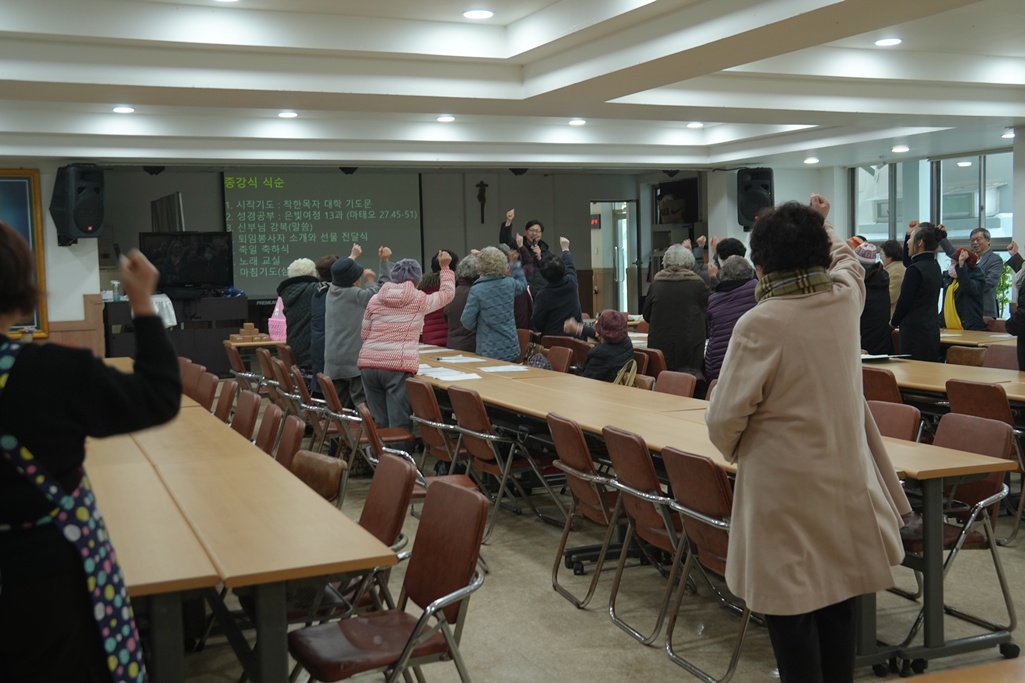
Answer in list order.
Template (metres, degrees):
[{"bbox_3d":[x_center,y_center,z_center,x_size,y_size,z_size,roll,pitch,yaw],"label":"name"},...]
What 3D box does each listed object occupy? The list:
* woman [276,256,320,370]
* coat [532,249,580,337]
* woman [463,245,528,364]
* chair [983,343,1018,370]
[{"bbox_3d":[-1.967,0.016,10.300,0.480,1.570,0.400,0,4,18],"label":"woman"},{"bbox_3d":[0.420,-0.380,10.079,0.500,0.870,0.420,-1,5,5],"label":"coat"},{"bbox_3d":[-0.153,0.049,8.950,0.530,1.600,0.430,0,4,14],"label":"woman"},{"bbox_3d":[3.257,0.448,7.759,0.570,0.800,0.490,-3,4,-23],"label":"chair"}]

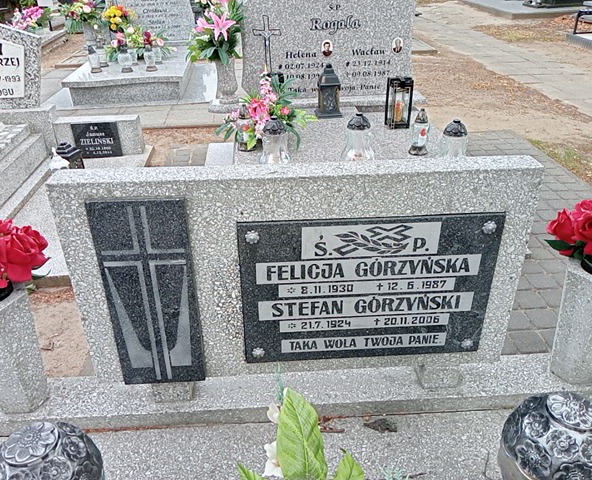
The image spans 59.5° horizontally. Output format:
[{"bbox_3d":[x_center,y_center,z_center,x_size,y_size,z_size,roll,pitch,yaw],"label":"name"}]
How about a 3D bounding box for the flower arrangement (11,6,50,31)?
[{"bbox_3d":[-3.291,-2.734,6.431,0.450,0.340,0.340,-2,29,-3],"label":"flower arrangement"}]

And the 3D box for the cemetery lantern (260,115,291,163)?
[{"bbox_3d":[-0.107,-0.499,2.631,0.158,0.260,0.158,-2,29,-4],"label":"cemetery lantern"}]

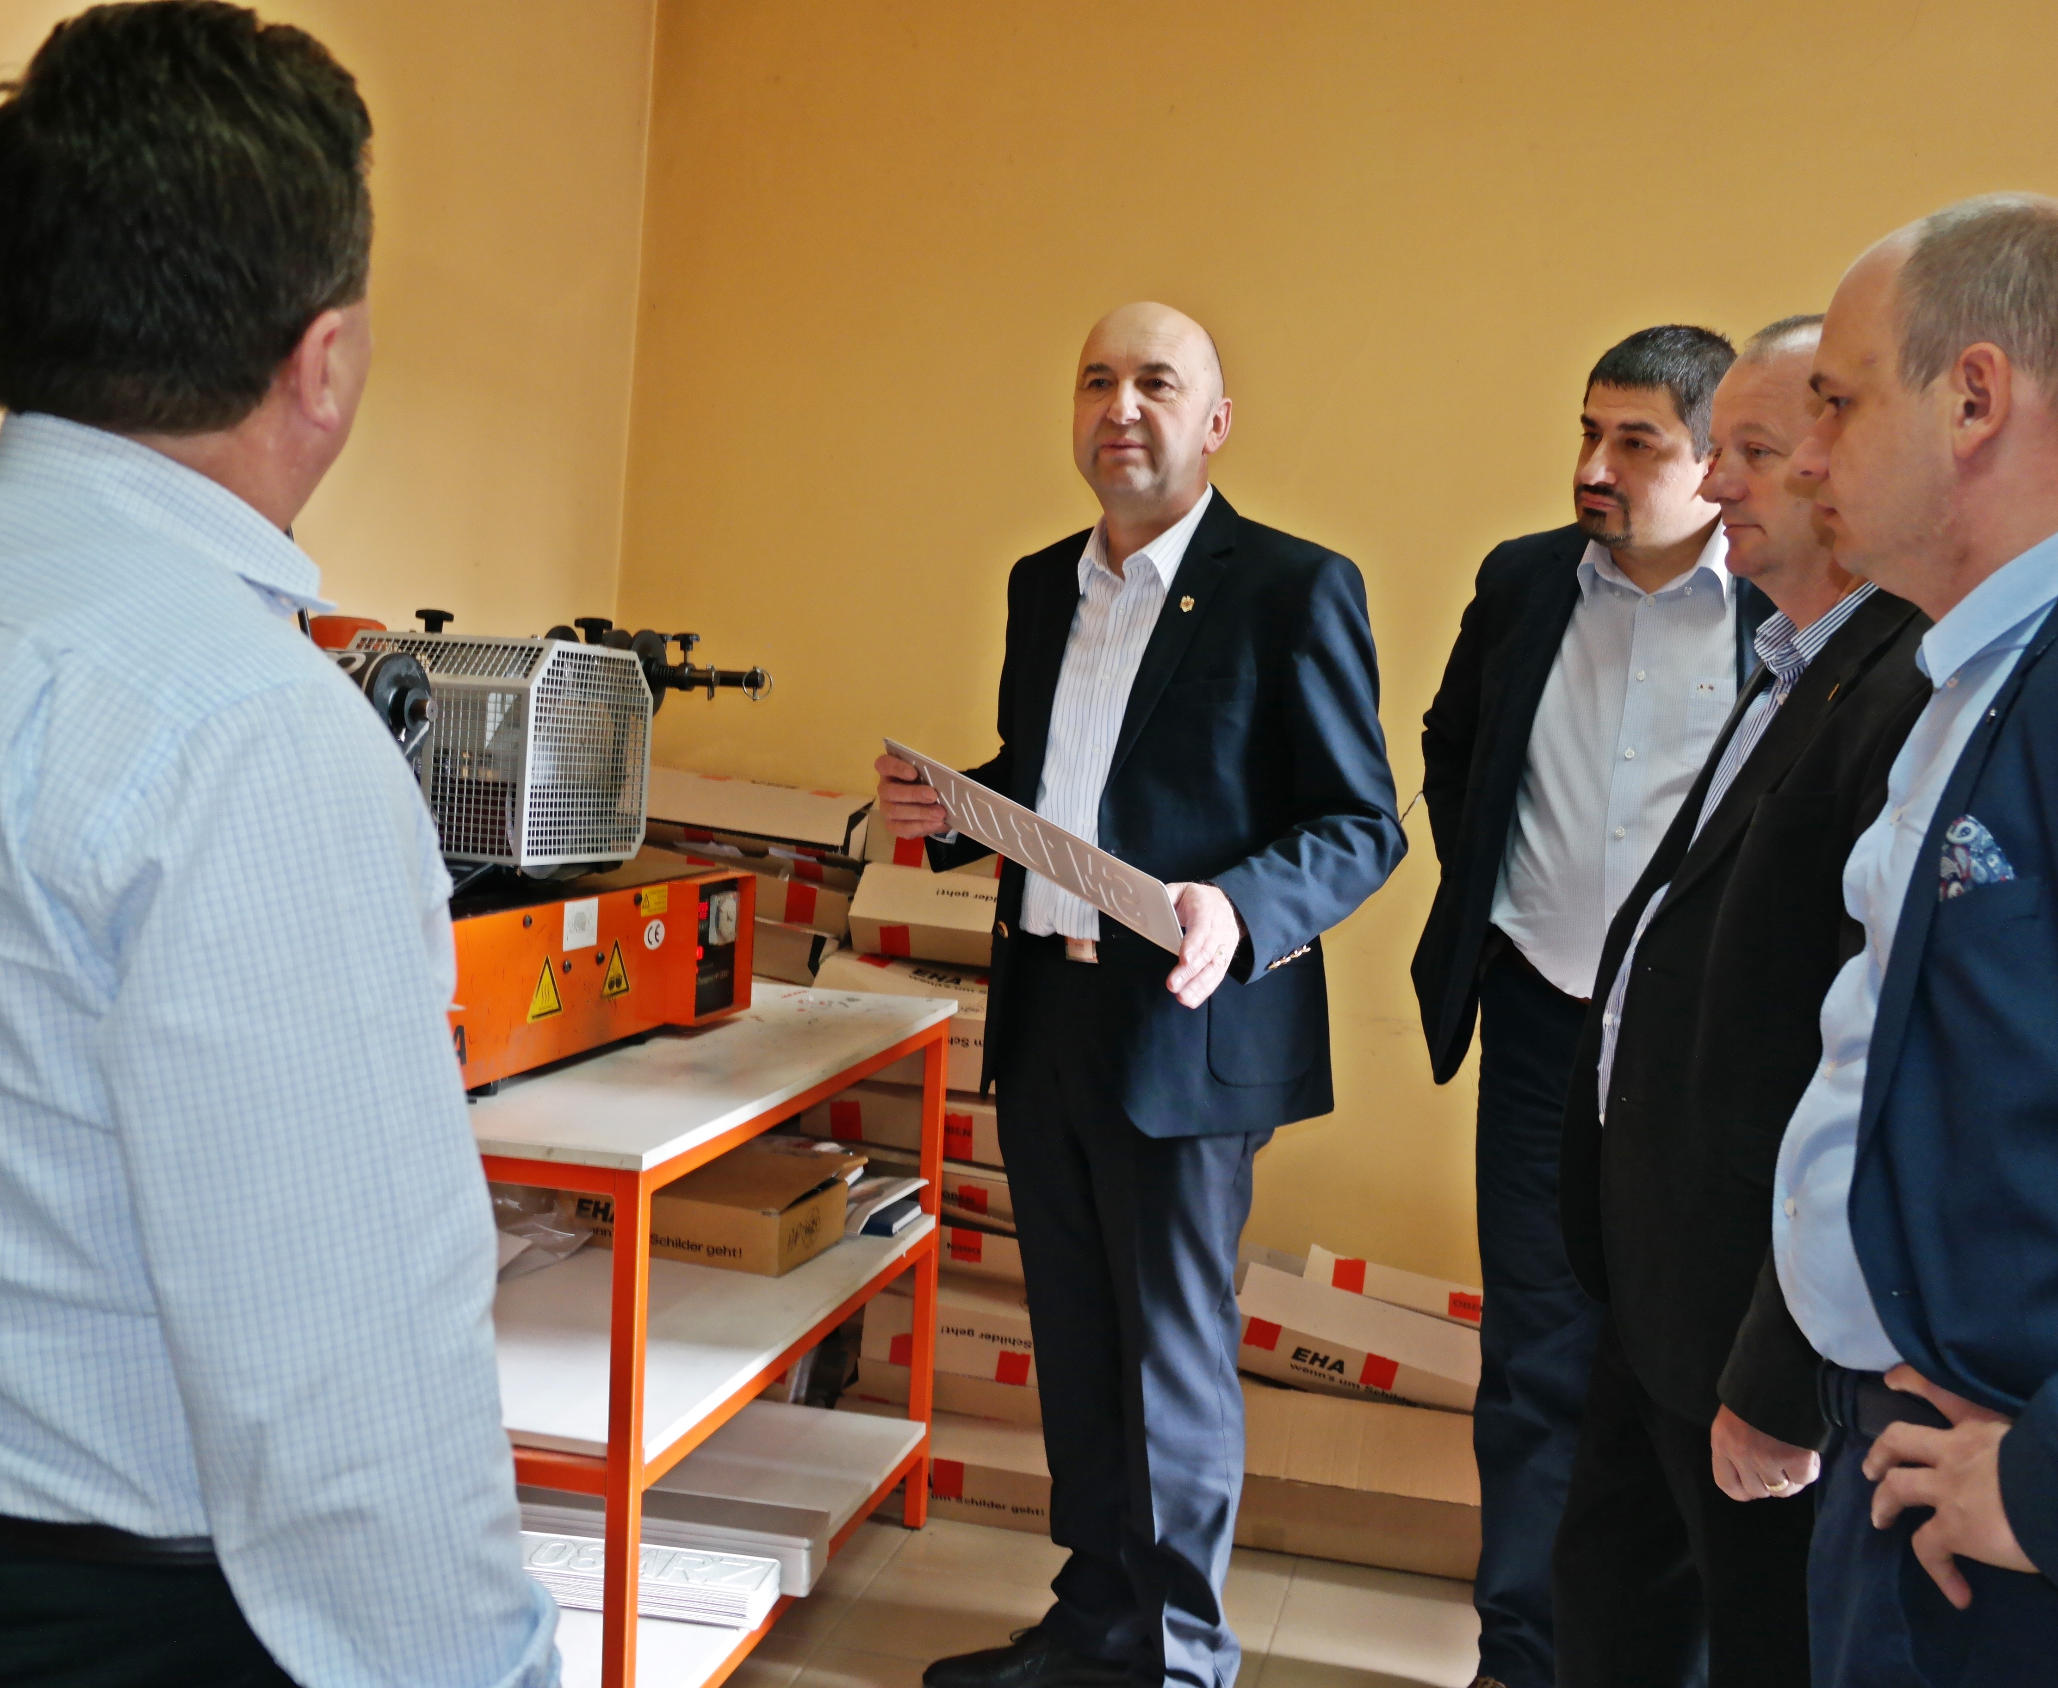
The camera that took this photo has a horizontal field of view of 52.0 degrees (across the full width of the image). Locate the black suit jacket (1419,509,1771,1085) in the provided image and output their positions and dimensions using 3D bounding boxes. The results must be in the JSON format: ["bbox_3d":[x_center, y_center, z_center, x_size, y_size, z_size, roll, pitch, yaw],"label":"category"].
[{"bbox_3d":[0.741,-0.045,2.640,0.480,0.730,0.290,6,6,37],"label":"black suit jacket"}]

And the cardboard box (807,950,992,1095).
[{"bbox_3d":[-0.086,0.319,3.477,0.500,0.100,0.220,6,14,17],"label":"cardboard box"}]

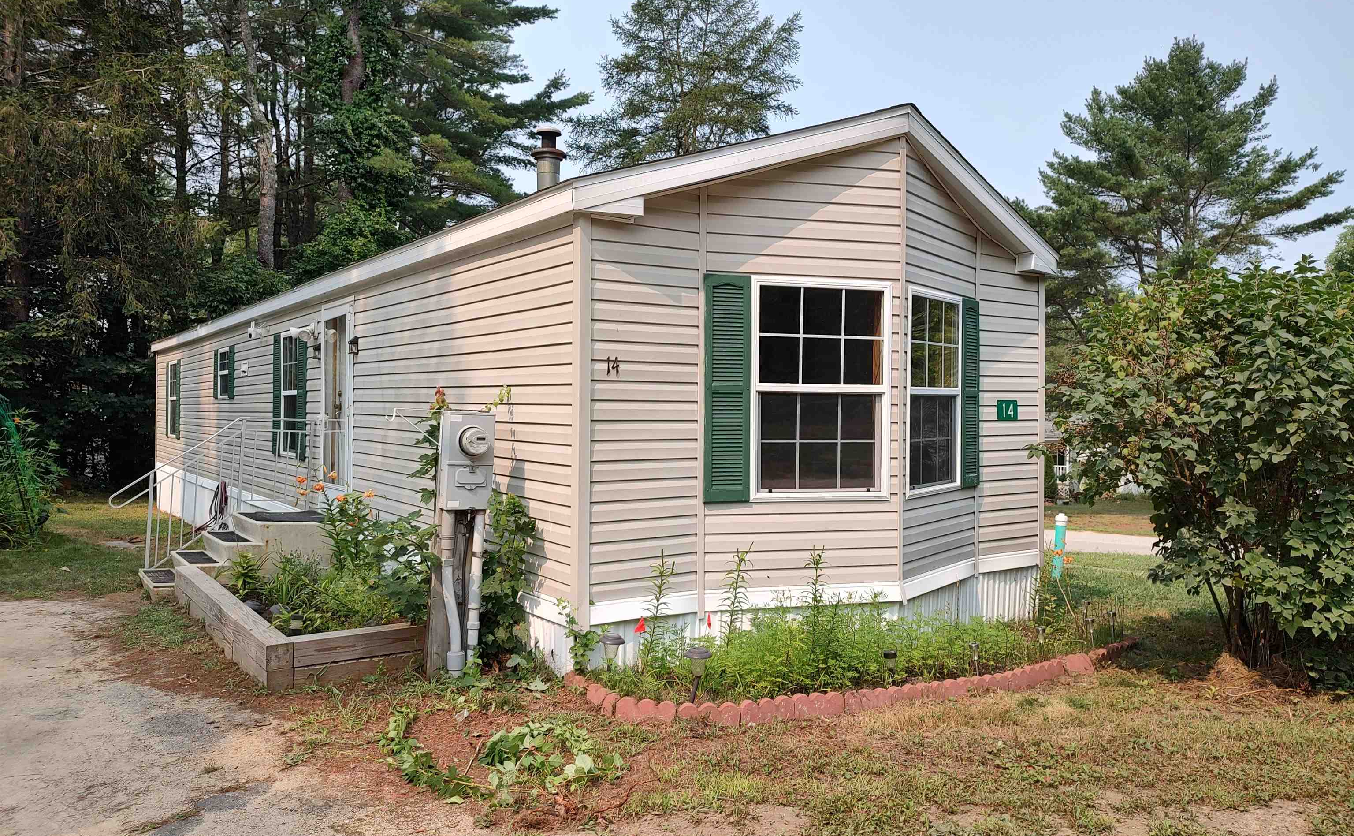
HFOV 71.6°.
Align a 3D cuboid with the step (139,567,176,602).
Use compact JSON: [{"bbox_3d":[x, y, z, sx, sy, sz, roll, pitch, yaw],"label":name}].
[{"bbox_3d":[-4.566,1.481,8.345,0.290,0.180,0.880,0,1,-36],"label":"step"}]

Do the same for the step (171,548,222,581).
[{"bbox_3d":[-4.355,1.355,8.496,0.290,0.190,0.880,0,1,-36],"label":"step"}]

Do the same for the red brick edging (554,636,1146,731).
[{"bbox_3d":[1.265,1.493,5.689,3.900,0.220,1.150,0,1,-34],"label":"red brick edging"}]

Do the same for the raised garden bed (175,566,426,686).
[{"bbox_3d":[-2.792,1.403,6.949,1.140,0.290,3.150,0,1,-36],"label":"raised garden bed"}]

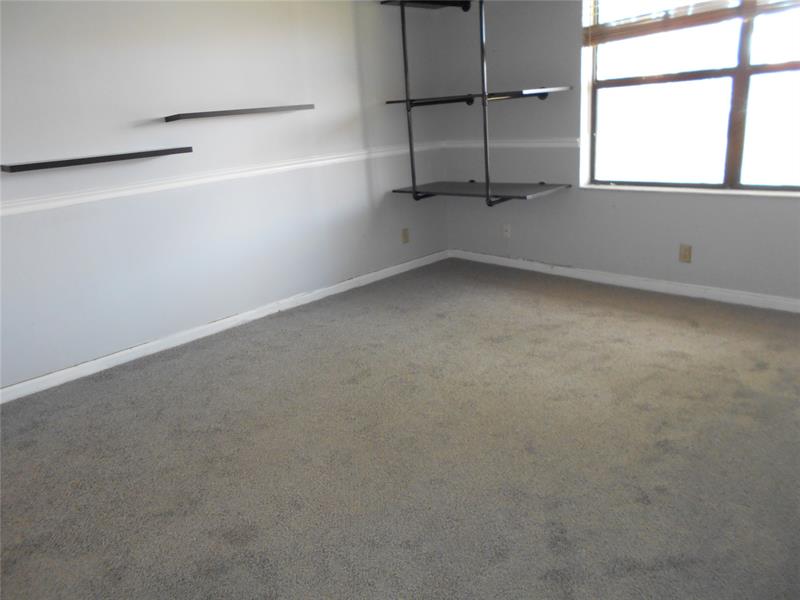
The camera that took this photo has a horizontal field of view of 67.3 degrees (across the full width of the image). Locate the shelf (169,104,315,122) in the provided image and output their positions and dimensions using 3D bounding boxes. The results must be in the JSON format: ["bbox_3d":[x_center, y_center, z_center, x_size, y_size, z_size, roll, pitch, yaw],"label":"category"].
[{"bbox_3d":[-0.938,-1.129,3.622,0.905,0.028,0.198,-20,23,-40],"label":"shelf"}]

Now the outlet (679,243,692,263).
[{"bbox_3d":[1.798,-0.291,3.775,0.009,0.115,0.071,-20,23,-40],"label":"outlet"}]

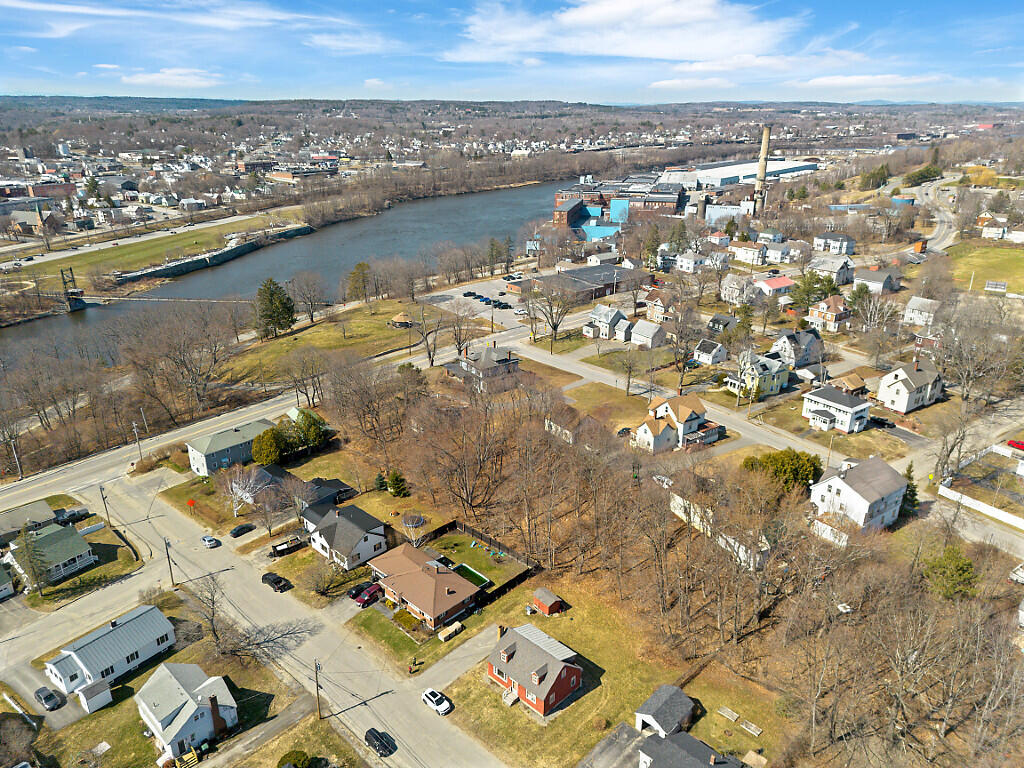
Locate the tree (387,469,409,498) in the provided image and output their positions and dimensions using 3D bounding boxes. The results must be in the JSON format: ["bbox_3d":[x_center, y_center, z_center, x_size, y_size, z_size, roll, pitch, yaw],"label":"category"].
[{"bbox_3d":[-24.140,21.130,151.960,4.200,6.000,4.200,0,21,0],"label":"tree"}]

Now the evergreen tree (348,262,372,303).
[{"bbox_3d":[-57.940,-38.670,271.470,8.200,15.470,8.200,-4,22,-11],"label":"evergreen tree"}]

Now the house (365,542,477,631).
[{"bbox_3d":[-15.790,33.190,120.280,19.500,4.800,10.300,19,28,38],"label":"house"}]

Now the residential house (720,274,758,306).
[{"bbox_3d":[97.328,-40.531,301.980,11.000,10.200,9.500,-17,28,-38],"label":"residential house"}]

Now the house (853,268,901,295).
[{"bbox_3d":[163.790,-46.348,320.372,12.500,8.000,12.300,-19,28,-39],"label":"house"}]

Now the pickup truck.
[{"bbox_3d":[-43.340,31.307,135.978,5.900,1.650,2.200,-15,26,-34],"label":"pickup truck"}]

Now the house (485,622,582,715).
[{"bbox_3d":[3.280,40.050,102.190,11.000,7.000,8.500,19,28,39],"label":"house"}]

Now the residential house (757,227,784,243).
[{"bbox_3d":[157.214,-91.037,433.014,9.500,8.300,9.000,-20,29,-41],"label":"residential house"}]

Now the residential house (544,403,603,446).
[{"bbox_3d":[15.473,9.558,179.402,9.200,6.500,10.200,-15,26,-34],"label":"residential house"}]

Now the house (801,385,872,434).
[{"bbox_3d":[84.777,6.547,187.099,12.500,7.500,14.000,-15,26,-34],"label":"house"}]

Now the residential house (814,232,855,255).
[{"bbox_3d":[160.090,-69.790,351.340,9.200,8.200,17.300,-16,27,-36],"label":"residential house"}]

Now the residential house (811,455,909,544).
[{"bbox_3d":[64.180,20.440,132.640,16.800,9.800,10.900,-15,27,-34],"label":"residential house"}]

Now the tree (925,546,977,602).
[{"bbox_3d":[74.478,31.567,120.208,9.000,9.500,9.000,0,22,0],"label":"tree"}]

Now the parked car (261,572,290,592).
[{"bbox_3d":[-41.200,34.980,124.960,5.800,1.850,2.000,17,27,37],"label":"parked car"}]

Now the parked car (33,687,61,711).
[{"bbox_3d":[-66.487,44.776,101.682,4.450,1.500,1.800,15,26,33],"label":"parked car"}]

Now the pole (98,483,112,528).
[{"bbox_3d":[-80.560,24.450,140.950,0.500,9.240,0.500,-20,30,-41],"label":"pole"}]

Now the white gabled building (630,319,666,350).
[{"bbox_3d":[48.101,-17.523,247.601,8.400,7.000,9.200,-17,27,-36],"label":"white gabled building"}]

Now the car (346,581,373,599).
[{"bbox_3d":[-25.700,34.920,120.170,4.600,1.600,1.840,-18,28,-38],"label":"car"}]

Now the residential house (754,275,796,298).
[{"bbox_3d":[102.910,-38.230,277.890,12.800,4.900,9.000,-13,25,-30],"label":"residential house"}]

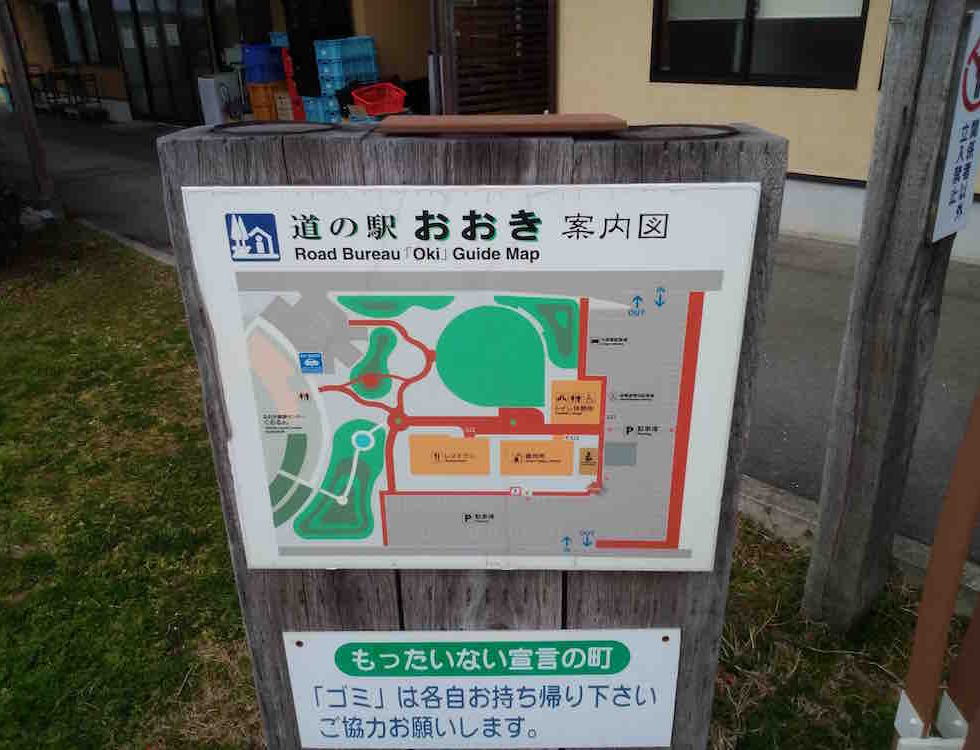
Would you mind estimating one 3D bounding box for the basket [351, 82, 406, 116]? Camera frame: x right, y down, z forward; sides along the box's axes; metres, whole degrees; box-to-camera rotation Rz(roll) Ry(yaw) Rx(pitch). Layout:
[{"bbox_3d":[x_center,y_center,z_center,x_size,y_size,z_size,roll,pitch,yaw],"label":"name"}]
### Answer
[{"bbox_3d":[-1.163,-2.859,8.159,0.463,0.165,0.321,-26,48,-28],"label":"basket"}]

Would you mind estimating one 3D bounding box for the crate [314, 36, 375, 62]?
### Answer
[{"bbox_3d":[-1.572,-3.551,8.477,0.375,0.185,0.540,20,31,38],"label":"crate"}]

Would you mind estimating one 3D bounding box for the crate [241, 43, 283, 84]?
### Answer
[{"bbox_3d":[-2.653,-3.669,9.182,0.360,0.410,0.400,2,24,8],"label":"crate"}]

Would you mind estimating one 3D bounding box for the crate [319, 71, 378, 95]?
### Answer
[{"bbox_3d":[-1.560,-3.226,8.623,0.375,0.185,0.540,20,31,38],"label":"crate"}]

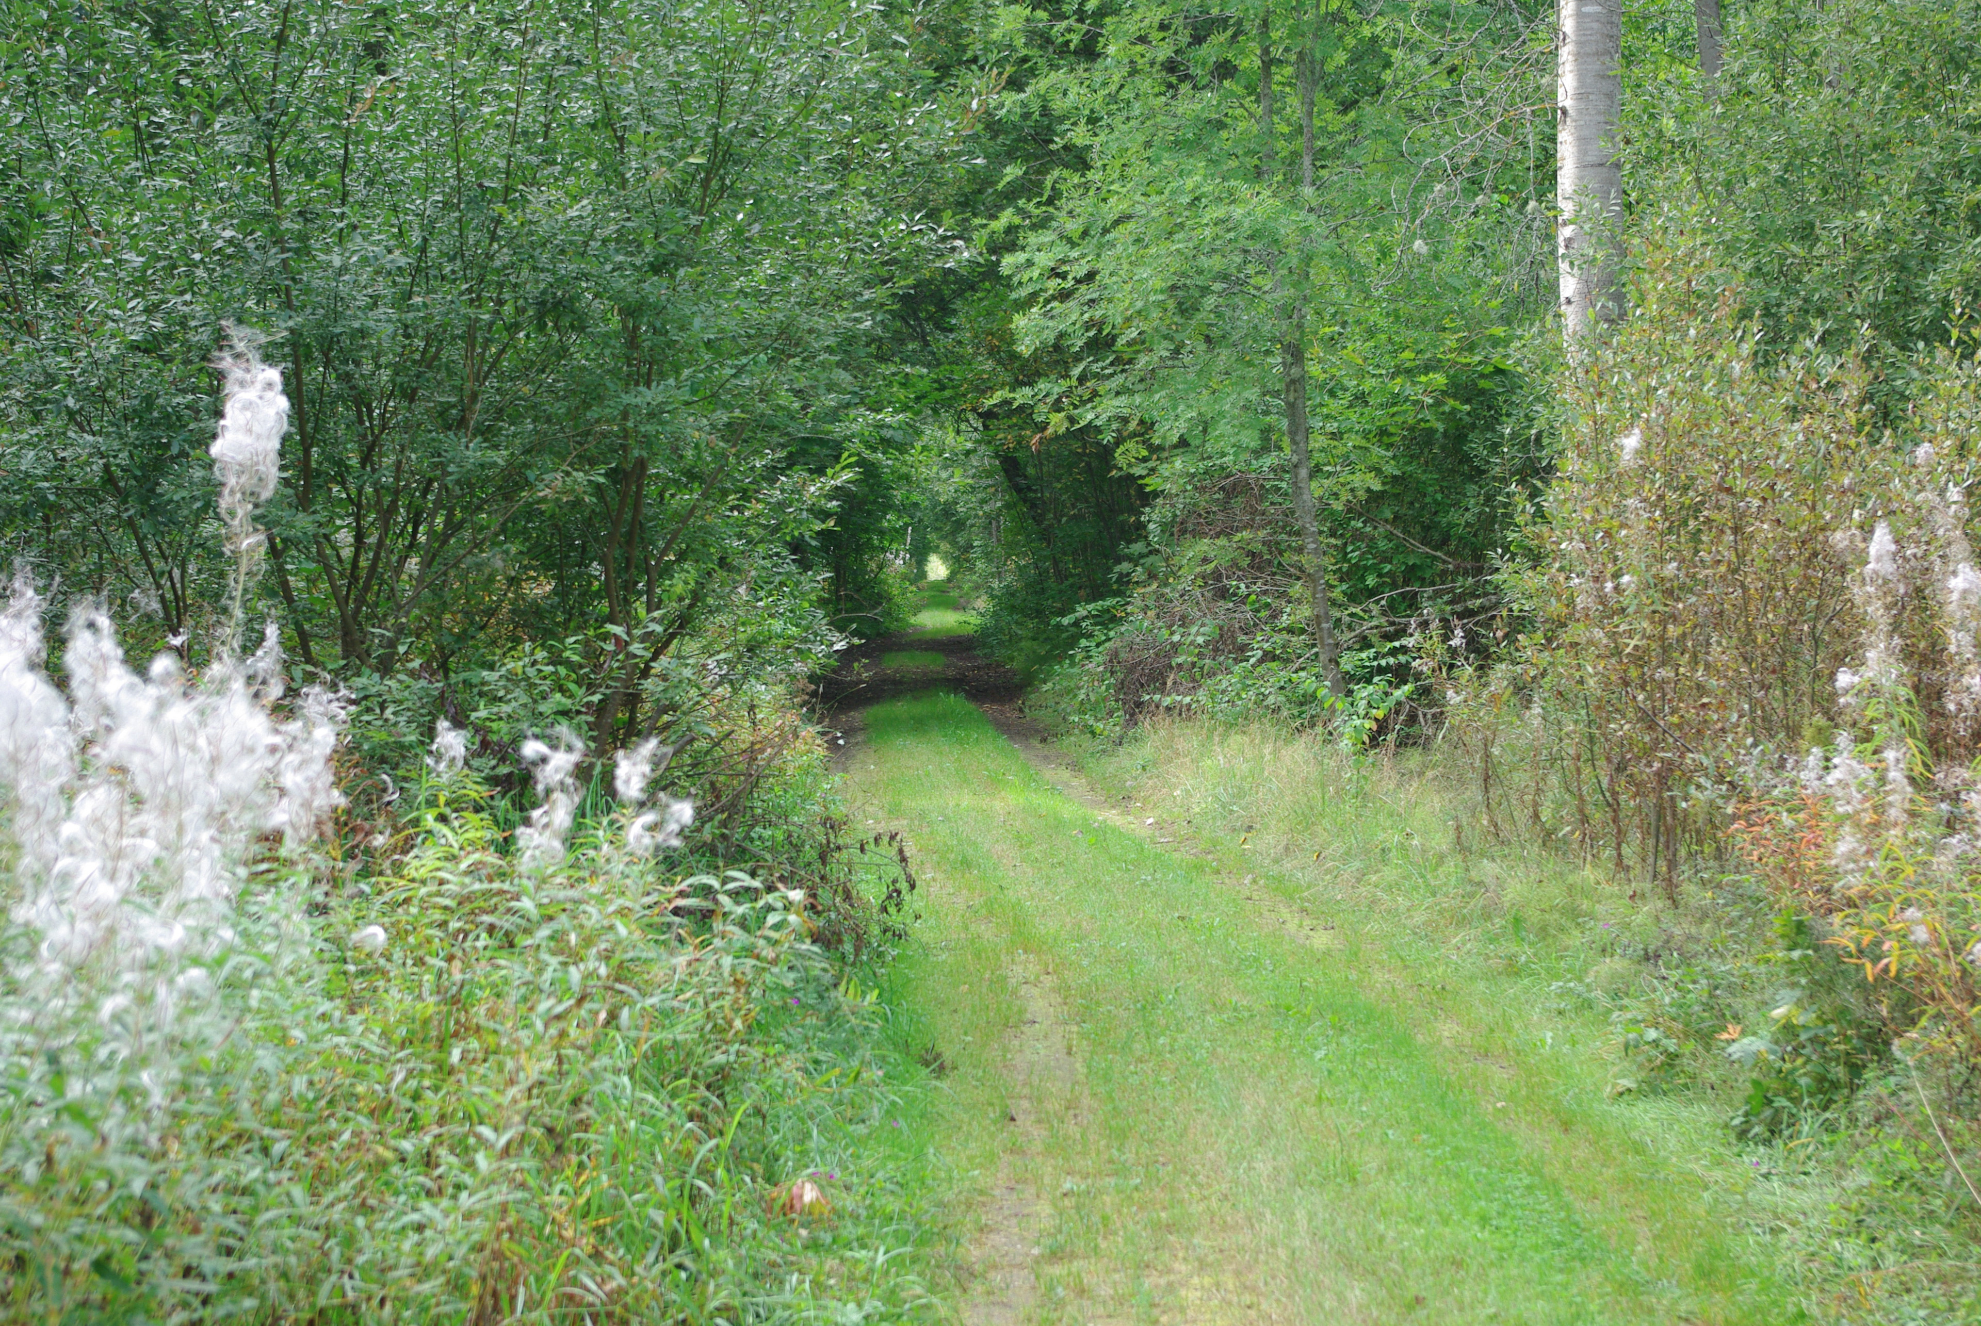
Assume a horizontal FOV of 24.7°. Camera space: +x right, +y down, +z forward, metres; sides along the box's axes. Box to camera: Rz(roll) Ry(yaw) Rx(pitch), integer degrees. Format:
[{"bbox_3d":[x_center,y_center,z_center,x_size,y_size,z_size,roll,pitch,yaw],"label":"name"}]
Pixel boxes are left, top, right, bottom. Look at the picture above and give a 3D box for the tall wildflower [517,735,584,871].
[{"bbox_3d":[-1.248,0.395,12.800,0.193,0.386,0.180,0,1,0],"label":"tall wildflower"}]

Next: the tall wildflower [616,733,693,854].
[{"bbox_3d":[-0.954,0.370,12.800,0.228,0.329,0.190,0,1,0],"label":"tall wildflower"}]

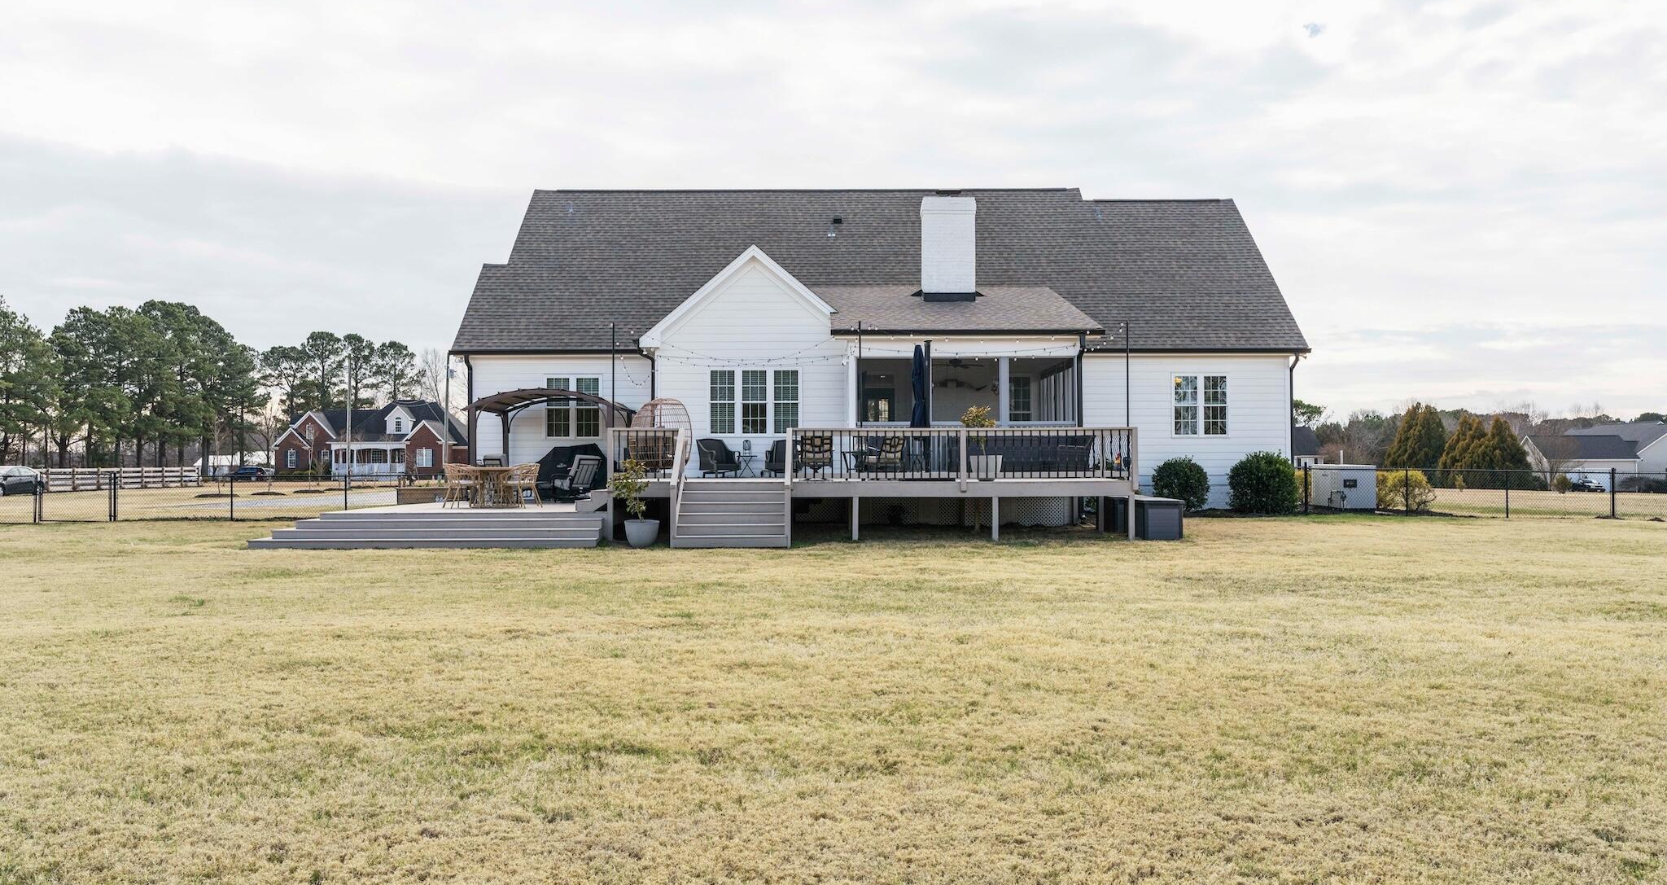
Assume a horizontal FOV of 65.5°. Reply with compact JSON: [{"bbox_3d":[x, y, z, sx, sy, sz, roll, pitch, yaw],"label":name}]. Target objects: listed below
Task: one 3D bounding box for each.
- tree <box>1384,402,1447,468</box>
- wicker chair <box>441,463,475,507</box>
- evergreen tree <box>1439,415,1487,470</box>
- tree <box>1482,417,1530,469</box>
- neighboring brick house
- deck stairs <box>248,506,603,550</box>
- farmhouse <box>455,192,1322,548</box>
[{"bbox_3d":[41.300,0.164,92.005,4.500,6.200,4.400,0,-1,25],"label":"tree"},{"bbox_3d":[-7.119,0.863,24.891,0.580,0.830,0.580,0,-1,-10],"label":"wicker chair"},{"bbox_3d":[44.601,0.561,92.000,3.600,5.400,3.600,0,-1,25],"label":"evergreen tree"},{"bbox_3d":[47.501,0.658,91.999,3.800,5.200,3.700,0,-1,25],"label":"tree"},{"bbox_3d":[-53.500,-0.266,155.017,21.000,9.400,15.000,0,-1,-2],"label":"neighboring brick house"},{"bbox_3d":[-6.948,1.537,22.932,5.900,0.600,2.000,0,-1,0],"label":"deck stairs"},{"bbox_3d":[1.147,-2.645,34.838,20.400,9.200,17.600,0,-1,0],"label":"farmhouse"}]

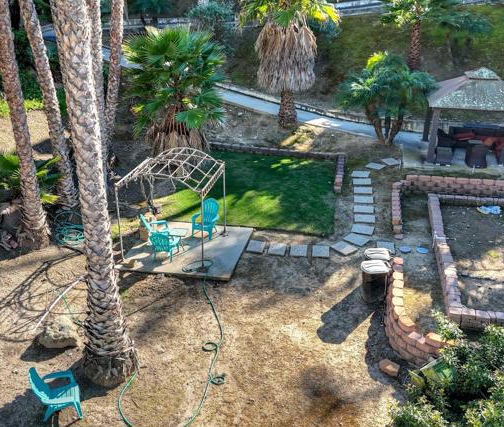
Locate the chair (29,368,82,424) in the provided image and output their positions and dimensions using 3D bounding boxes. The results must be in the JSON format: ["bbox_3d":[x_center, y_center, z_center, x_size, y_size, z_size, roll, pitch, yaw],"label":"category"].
[{"bbox_3d":[-3.408,3.047,7.971,0.800,0.900,0.730,-5,24,-13],"label":"chair"}]

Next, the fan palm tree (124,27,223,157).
[{"bbox_3d":[-2.667,-4.088,17.415,3.700,5.000,3.700,0,23,0],"label":"fan palm tree"}]

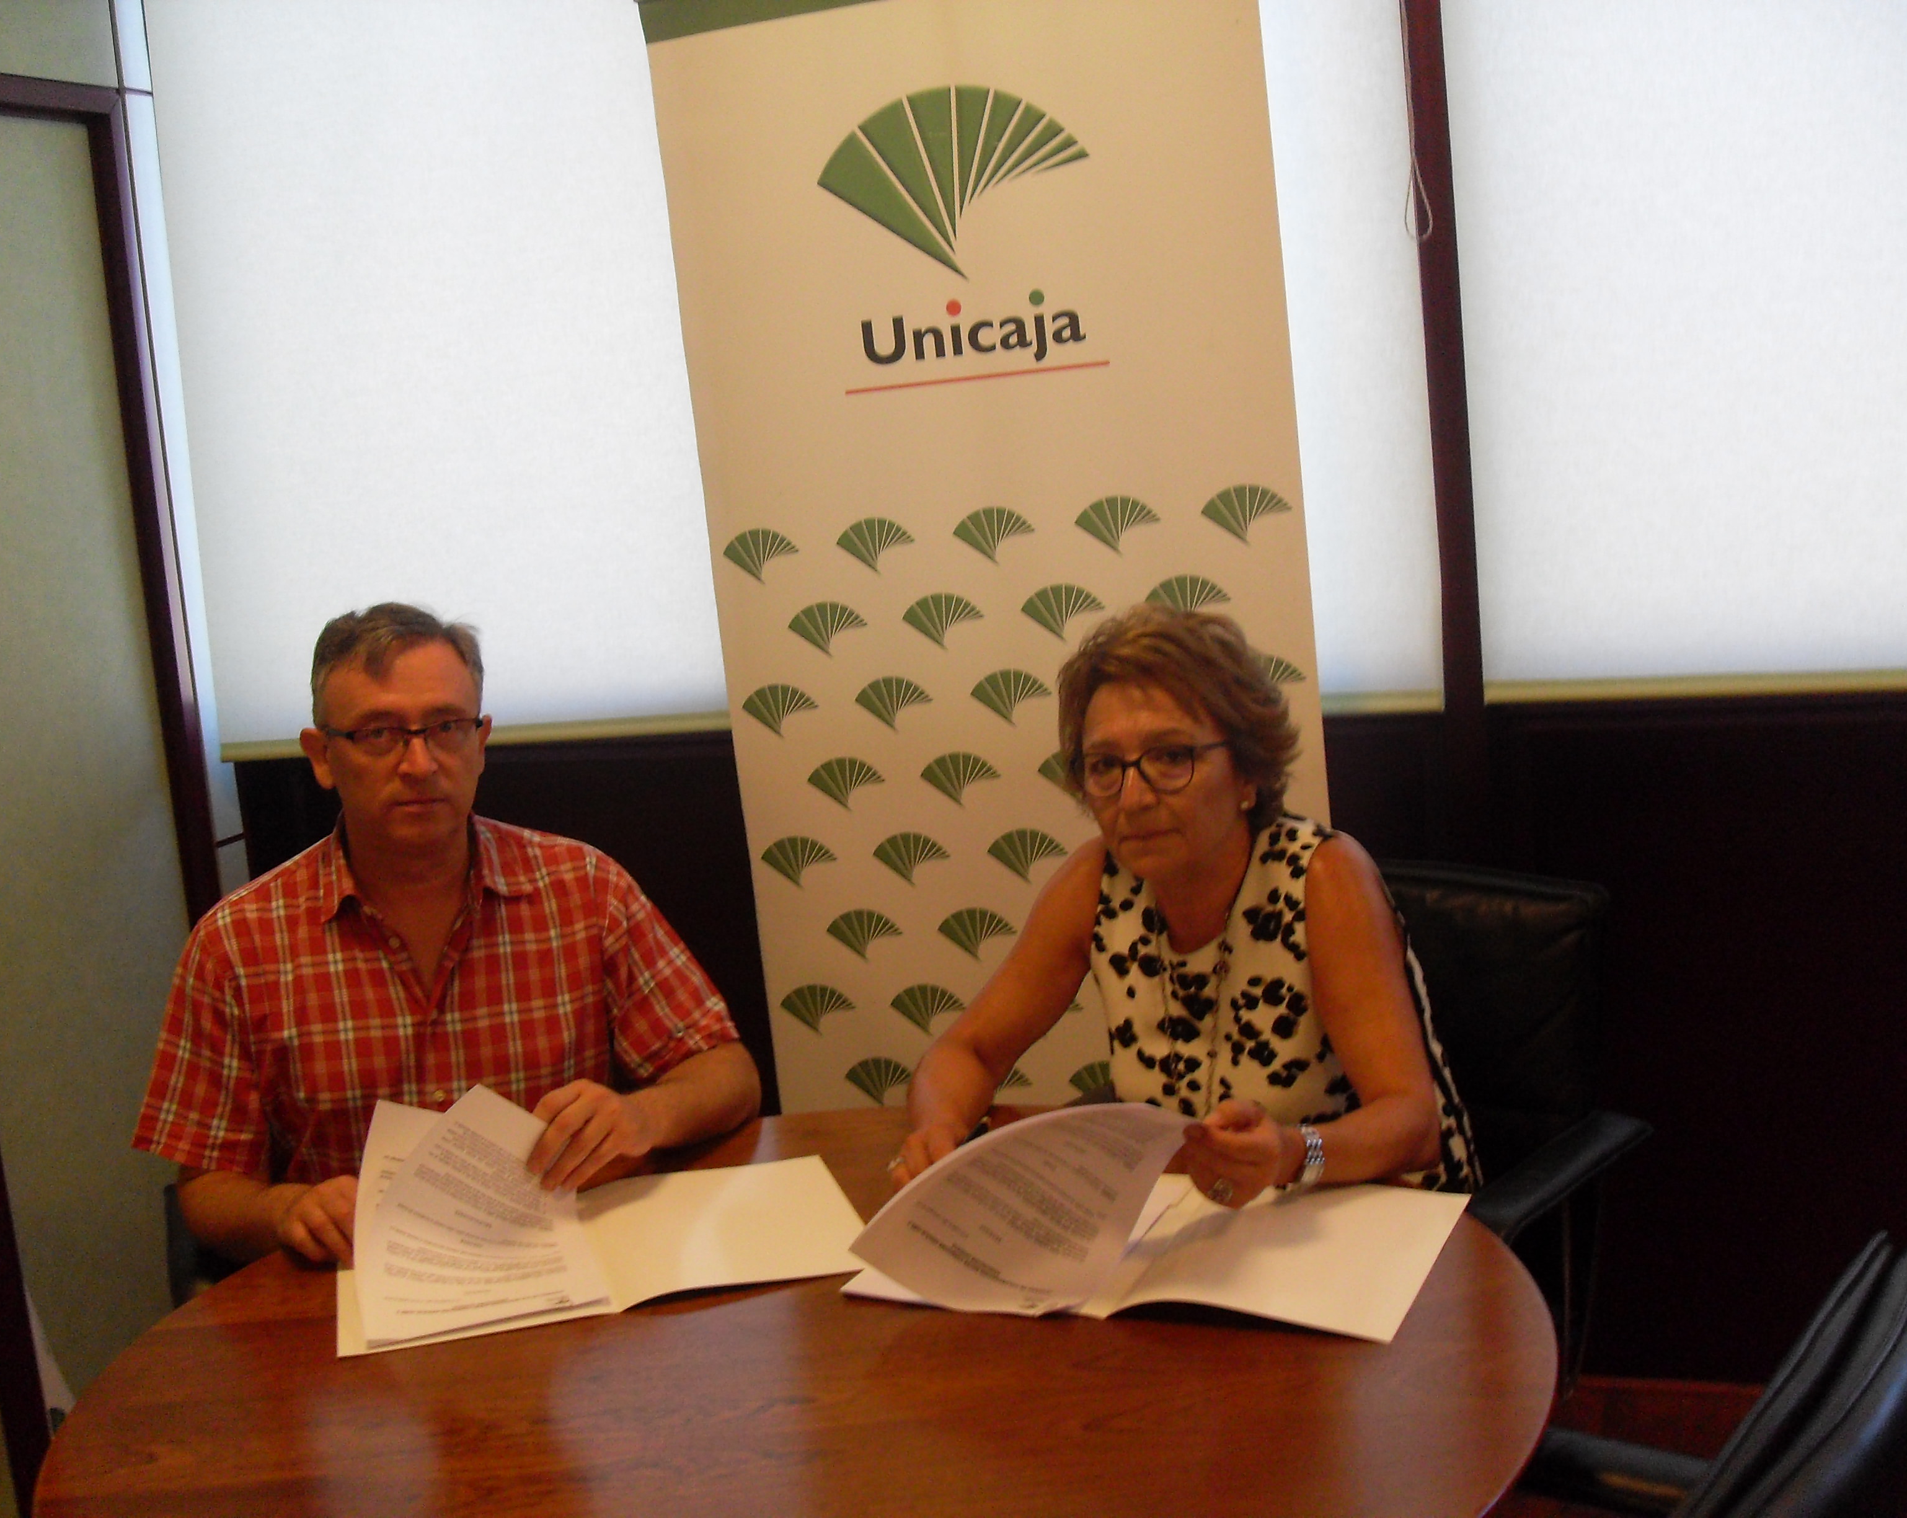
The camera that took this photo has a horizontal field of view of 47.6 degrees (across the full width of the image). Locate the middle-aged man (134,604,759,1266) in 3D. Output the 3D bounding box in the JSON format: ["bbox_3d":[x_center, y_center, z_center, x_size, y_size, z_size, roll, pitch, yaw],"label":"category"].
[{"bbox_3d":[-0.489,0.504,2.231,0.620,1.310,0.640,-7,9,-15],"label":"middle-aged man"}]

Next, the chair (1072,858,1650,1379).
[{"bbox_3d":[0.415,0.609,2.384,0.590,0.930,0.600,3,11,42],"label":"chair"}]

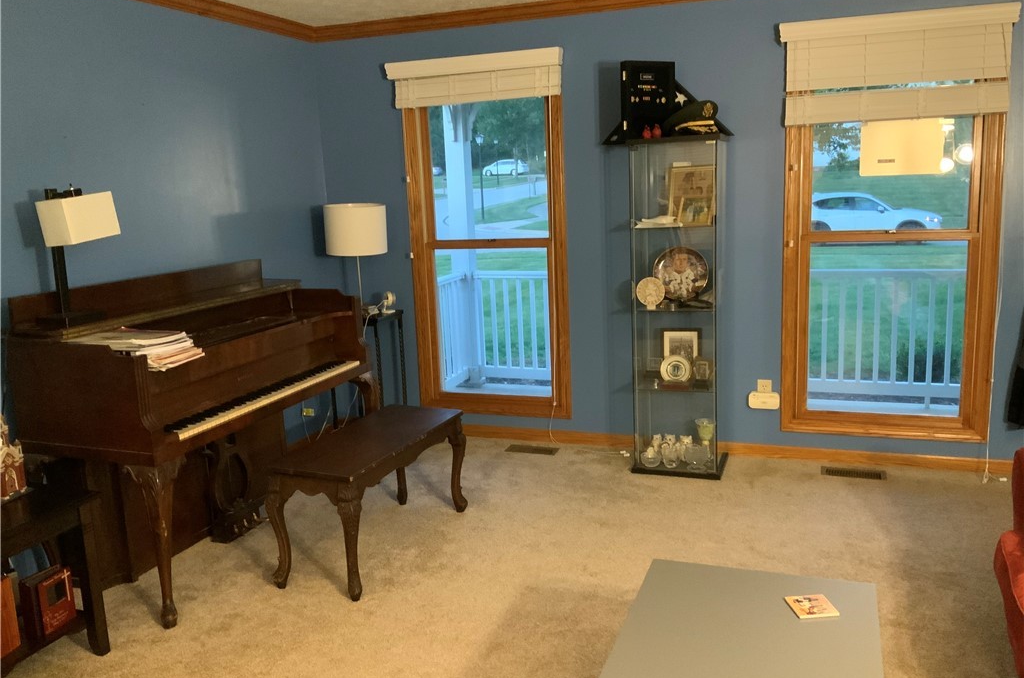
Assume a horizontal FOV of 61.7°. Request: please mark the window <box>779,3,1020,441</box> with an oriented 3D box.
[{"bbox_3d":[1.766,-0.484,4.052,0.980,1.972,0.135,1,11,19],"label":"window"}]

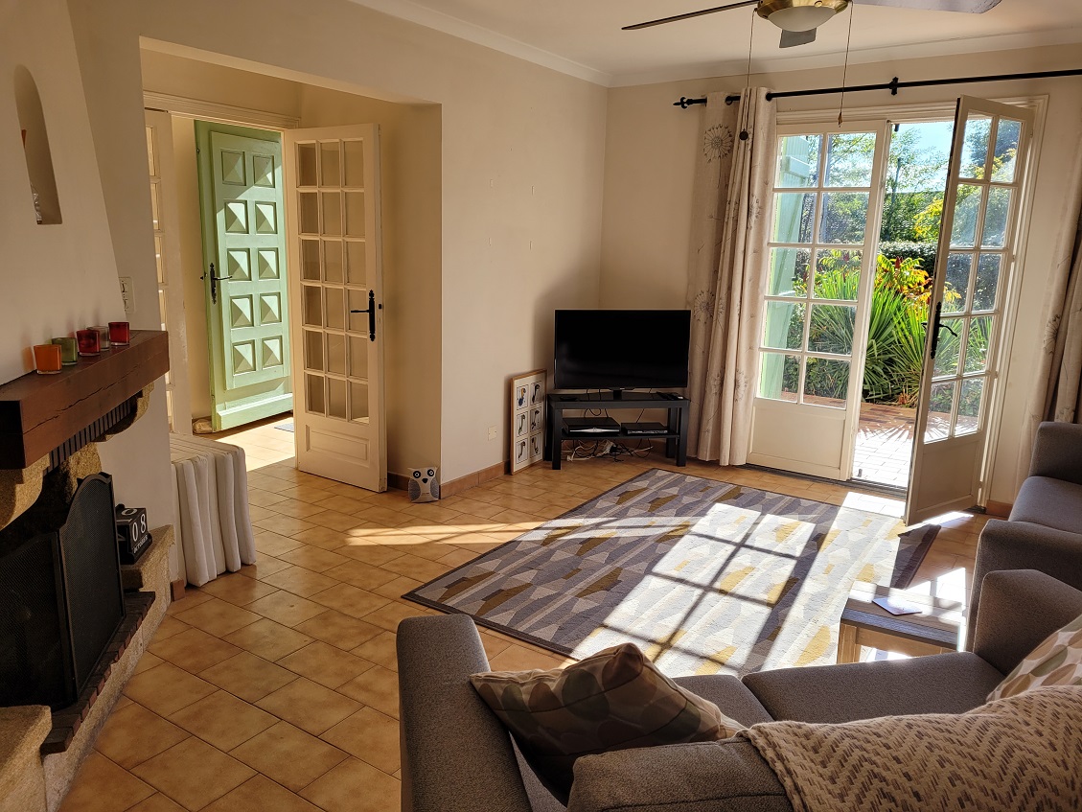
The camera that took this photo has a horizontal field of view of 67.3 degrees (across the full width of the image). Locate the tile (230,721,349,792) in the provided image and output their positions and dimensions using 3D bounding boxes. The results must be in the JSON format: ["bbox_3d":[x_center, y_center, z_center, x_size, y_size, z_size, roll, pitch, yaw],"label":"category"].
[{"bbox_3d":[-0.734,1.022,2.376,0.300,0.010,0.200,9,15,32],"label":"tile"}]

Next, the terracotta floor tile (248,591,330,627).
[{"bbox_3d":[-1.020,0.816,3.257,0.297,0.010,0.202,9,14,32],"label":"terracotta floor tile"}]

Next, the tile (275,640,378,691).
[{"bbox_3d":[-0.755,0.911,2.854,0.297,0.010,0.202,9,14,32],"label":"tile"}]

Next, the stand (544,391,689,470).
[{"bbox_3d":[0.502,0.167,5.417,0.905,0.450,0.258,0,12,-11],"label":"stand"}]

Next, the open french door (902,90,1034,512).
[{"bbox_3d":[2.287,-0.459,4.364,0.668,2.198,0.050,-6,14,-32],"label":"open french door"}]

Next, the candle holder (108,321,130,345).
[{"bbox_3d":[-1.391,-0.238,2.682,0.056,0.071,0.056,-3,13,-19],"label":"candle holder"}]

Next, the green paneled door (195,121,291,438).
[{"bbox_3d":[-2.161,-0.966,6.087,0.070,2.185,0.955,6,13,20],"label":"green paneled door"}]

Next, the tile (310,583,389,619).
[{"bbox_3d":[-0.782,0.805,3.346,0.297,0.010,0.202,9,14,32],"label":"tile"}]

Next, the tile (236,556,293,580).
[{"bbox_3d":[-1.287,0.722,3.663,0.300,0.010,0.200,9,15,32],"label":"tile"}]

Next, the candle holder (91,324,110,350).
[{"bbox_3d":[-1.399,-0.214,2.571,0.056,0.071,0.056,-3,13,-19],"label":"candle holder"}]

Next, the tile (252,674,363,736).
[{"bbox_3d":[-0.744,0.964,2.609,0.297,0.010,0.202,9,14,32],"label":"tile"}]

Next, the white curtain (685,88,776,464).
[{"bbox_3d":[1.189,-0.782,5.226,0.470,2.370,0.140,9,14,32],"label":"white curtain"}]

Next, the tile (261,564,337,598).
[{"bbox_3d":[-1.035,0.764,3.506,0.300,0.010,0.200,9,15,32],"label":"tile"}]

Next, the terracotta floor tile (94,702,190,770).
[{"bbox_3d":[-1.227,0.992,2.447,0.300,0.010,0.200,9,15,32],"label":"terracotta floor tile"}]

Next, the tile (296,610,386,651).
[{"bbox_3d":[-0.769,0.860,3.105,0.300,0.010,0.200,9,15,32],"label":"tile"}]

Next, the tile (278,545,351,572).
[{"bbox_3d":[-1.045,0.710,3.748,0.300,0.010,0.200,9,15,32],"label":"tile"}]

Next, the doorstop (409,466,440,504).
[{"bbox_3d":[-0.659,0.438,4.565,0.163,0.192,0.085,-4,14,-24],"label":"doorstop"}]

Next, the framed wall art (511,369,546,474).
[{"bbox_3d":[-0.077,0.097,5.201,0.020,0.615,0.395,7,14,31],"label":"framed wall art"}]

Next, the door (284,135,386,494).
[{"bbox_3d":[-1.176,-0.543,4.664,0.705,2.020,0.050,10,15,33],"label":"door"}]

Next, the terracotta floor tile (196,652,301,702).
[{"bbox_3d":[-0.995,0.922,2.766,0.297,0.010,0.202,9,14,32],"label":"terracotta floor tile"}]

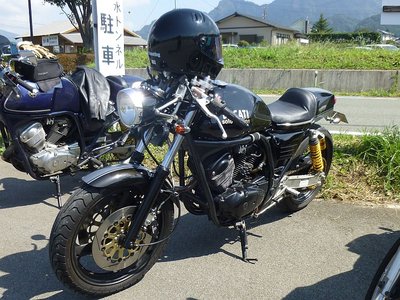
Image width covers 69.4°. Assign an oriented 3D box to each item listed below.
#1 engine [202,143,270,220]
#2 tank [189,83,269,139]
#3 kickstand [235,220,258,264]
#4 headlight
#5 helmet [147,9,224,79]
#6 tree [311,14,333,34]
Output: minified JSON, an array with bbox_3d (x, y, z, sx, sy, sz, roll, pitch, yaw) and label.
[{"bbox_3d":[0.175,0.160,1.651,0.430,0.430,0.340,-11,22,-36],"label":"engine"},{"bbox_3d":[0.152,-0.224,1.504,0.510,0.260,0.270,-11,22,-36],"label":"tank"},{"bbox_3d":[0.247,0.519,1.623,0.100,0.200,0.130,-12,19,-36],"label":"kickstand"},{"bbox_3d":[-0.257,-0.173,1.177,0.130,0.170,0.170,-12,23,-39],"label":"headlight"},{"bbox_3d":[-0.061,-0.459,1.250,0.330,0.275,0.250,-8,18,-27],"label":"helmet"},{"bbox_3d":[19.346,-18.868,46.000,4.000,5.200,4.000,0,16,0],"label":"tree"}]

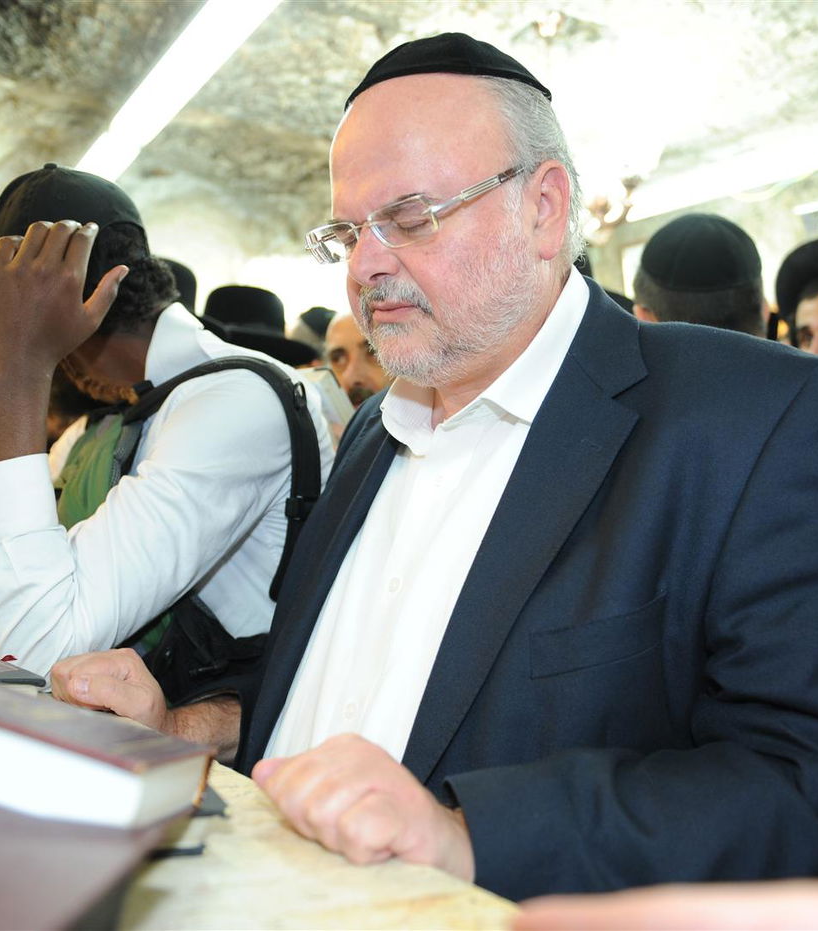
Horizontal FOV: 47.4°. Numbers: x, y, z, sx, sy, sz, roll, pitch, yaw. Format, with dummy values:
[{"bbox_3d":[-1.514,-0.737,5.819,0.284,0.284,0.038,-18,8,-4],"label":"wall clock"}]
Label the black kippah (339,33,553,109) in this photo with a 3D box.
[{"bbox_3d":[0.031,-0.317,0.735,0.170,0.065,0.165,1,-4,0],"label":"black kippah"}]

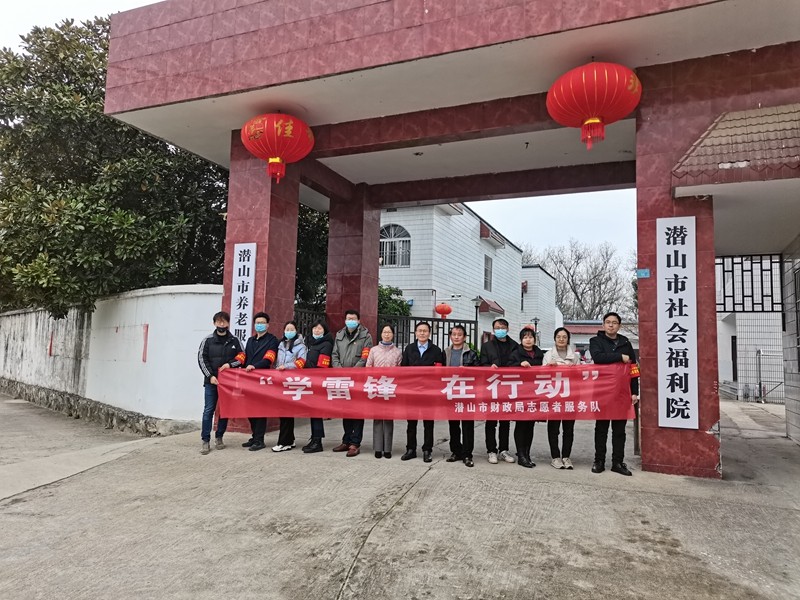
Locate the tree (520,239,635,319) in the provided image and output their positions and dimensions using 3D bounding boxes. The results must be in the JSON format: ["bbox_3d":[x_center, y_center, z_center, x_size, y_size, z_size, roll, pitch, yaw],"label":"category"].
[{"bbox_3d":[12.127,0.804,39.919,7.600,9.400,7.600,-1,-6,23],"label":"tree"}]

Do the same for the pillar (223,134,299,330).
[{"bbox_3d":[-2.243,-0.318,9.650,0.808,4.772,0.808,-1,-6,23],"label":"pillar"}]

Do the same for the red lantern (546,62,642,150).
[{"bbox_3d":[2.258,-2.211,7.010,1.056,0.987,1.056,-1,-6,23],"label":"red lantern"}]

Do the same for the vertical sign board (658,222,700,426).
[{"bbox_3d":[3.150,0.241,6.826,0.401,2.388,0.045,-1,-6,23],"label":"vertical sign board"}]

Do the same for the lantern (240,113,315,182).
[{"bbox_3d":[-1.782,-2.180,8.750,1.047,0.987,1.047,1,-6,0],"label":"lantern"}]

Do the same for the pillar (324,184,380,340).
[{"bbox_3d":[-0.984,0.019,12.659,0.803,4.772,0.803,-1,-6,23],"label":"pillar"}]

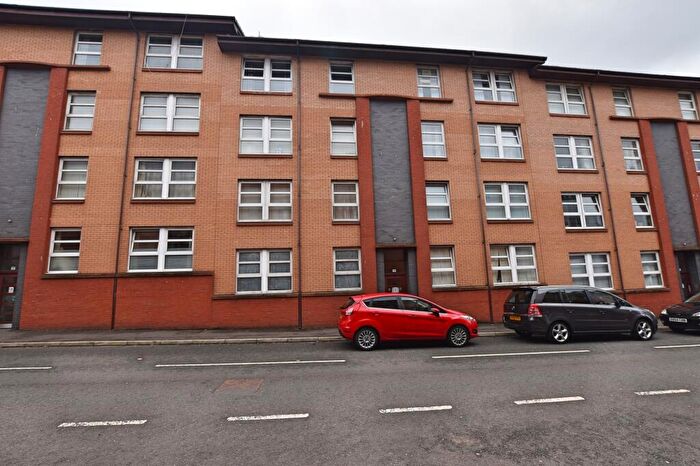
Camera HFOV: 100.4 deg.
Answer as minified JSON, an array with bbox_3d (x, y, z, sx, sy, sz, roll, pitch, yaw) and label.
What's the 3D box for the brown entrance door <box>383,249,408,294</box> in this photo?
[{"bbox_3d":[2.009,2.052,12.140,1.045,2.750,0.120,-1,-9,-7],"label":"brown entrance door"}]

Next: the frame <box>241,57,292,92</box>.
[{"bbox_3d":[-3.538,-6.829,12.600,2.078,1.721,0.120,-1,-9,-7],"label":"frame"}]

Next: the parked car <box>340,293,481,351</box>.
[{"bbox_3d":[1.665,2.430,8.532,3.970,1.490,1.760,1,-9,-6],"label":"parked car"}]

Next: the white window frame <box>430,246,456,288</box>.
[{"bbox_3d":[3.845,1.431,12.102,1.034,1.626,0.120,-1,-9,-7],"label":"white window frame"}]

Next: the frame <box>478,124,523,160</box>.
[{"bbox_3d":[6.843,-4.162,13.346,2.080,1.647,0.120,-1,-9,-7],"label":"frame"}]

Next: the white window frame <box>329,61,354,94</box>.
[{"bbox_3d":[-0.326,-6.610,12.522,1.044,1.439,0.110,-1,-9,-6],"label":"white window frame"}]

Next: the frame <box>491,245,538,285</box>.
[{"bbox_3d":[6.817,1.324,12.094,2.010,1.566,0.110,-1,-9,-6],"label":"frame"}]

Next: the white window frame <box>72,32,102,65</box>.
[{"bbox_3d":[-10.307,-7.260,11.527,0.996,1.476,0.110,-1,-9,-6],"label":"white window frame"}]

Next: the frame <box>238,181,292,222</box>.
[{"bbox_3d":[-3.278,-1.226,11.377,2.019,1.591,0.110,-1,-9,-6],"label":"frame"}]

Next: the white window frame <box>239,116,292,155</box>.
[{"bbox_3d":[-3.443,-4.030,12.158,2.118,1.697,0.120,-1,-9,-7],"label":"white window frame"}]

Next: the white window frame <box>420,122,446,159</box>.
[{"bbox_3d":[3.602,-3.999,12.554,1.019,1.589,0.110,-1,-9,-6],"label":"white window frame"}]

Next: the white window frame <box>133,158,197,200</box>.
[{"bbox_3d":[-7.152,-2.105,11.426,2.301,1.644,0.120,-1,-9,-7],"label":"white window frame"}]

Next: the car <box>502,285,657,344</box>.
[{"bbox_3d":[7.461,2.568,9.658,4.480,1.650,1.820,0,-9,-6],"label":"car"}]

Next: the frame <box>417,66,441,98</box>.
[{"bbox_3d":[3.608,-6.931,13.427,1.050,1.606,0.120,-1,-9,-7],"label":"frame"}]

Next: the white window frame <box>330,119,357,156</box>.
[{"bbox_3d":[-0.242,-3.942,12.124,1.044,1.561,0.110,-1,-9,-6],"label":"white window frame"}]

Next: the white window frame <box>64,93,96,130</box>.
[{"bbox_3d":[-10.238,-4.612,11.130,0.993,1.589,0.110,-1,-9,-6],"label":"white window frame"}]

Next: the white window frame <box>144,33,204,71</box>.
[{"bbox_3d":[-7.114,-7.315,11.886,2.216,1.481,0.110,-1,-9,-6],"label":"white window frame"}]

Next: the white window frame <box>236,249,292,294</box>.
[{"bbox_3d":[-3.259,1.519,11.282,2.103,1.623,0.120,-1,-9,-7],"label":"white window frame"}]

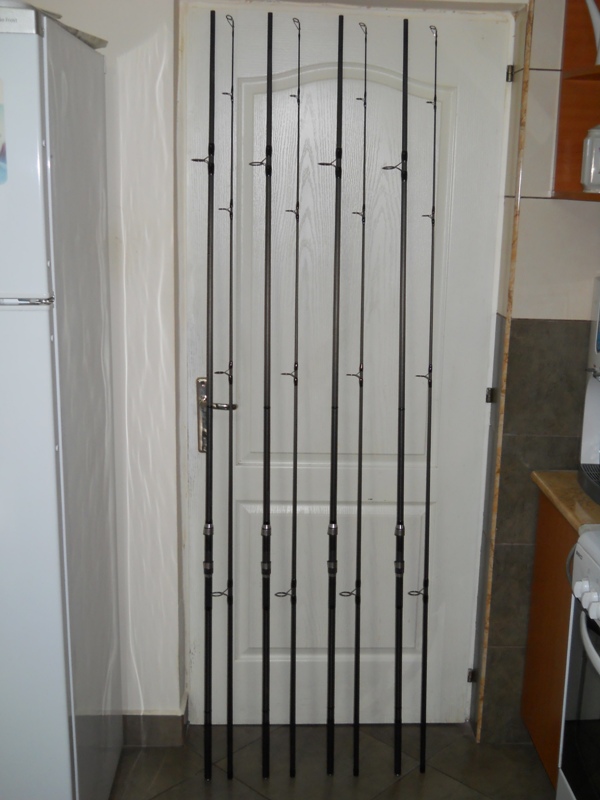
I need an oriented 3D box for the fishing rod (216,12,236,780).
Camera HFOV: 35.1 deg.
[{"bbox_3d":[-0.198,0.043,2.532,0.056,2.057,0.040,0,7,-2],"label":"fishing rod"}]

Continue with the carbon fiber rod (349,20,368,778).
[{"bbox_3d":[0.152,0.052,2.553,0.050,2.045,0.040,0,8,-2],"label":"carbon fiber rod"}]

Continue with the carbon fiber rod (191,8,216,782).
[{"bbox_3d":[-0.257,0.039,2.529,0.062,2.065,0.042,1,7,-2],"label":"carbon fiber rod"}]

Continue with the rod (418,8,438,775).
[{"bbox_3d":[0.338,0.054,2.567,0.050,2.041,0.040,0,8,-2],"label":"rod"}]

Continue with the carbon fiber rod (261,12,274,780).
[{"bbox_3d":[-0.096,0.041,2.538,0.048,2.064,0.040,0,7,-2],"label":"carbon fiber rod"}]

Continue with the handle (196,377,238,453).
[{"bbox_3d":[-0.227,0.048,2.623,0.118,0.220,0.060,1,13,-2],"label":"handle"}]

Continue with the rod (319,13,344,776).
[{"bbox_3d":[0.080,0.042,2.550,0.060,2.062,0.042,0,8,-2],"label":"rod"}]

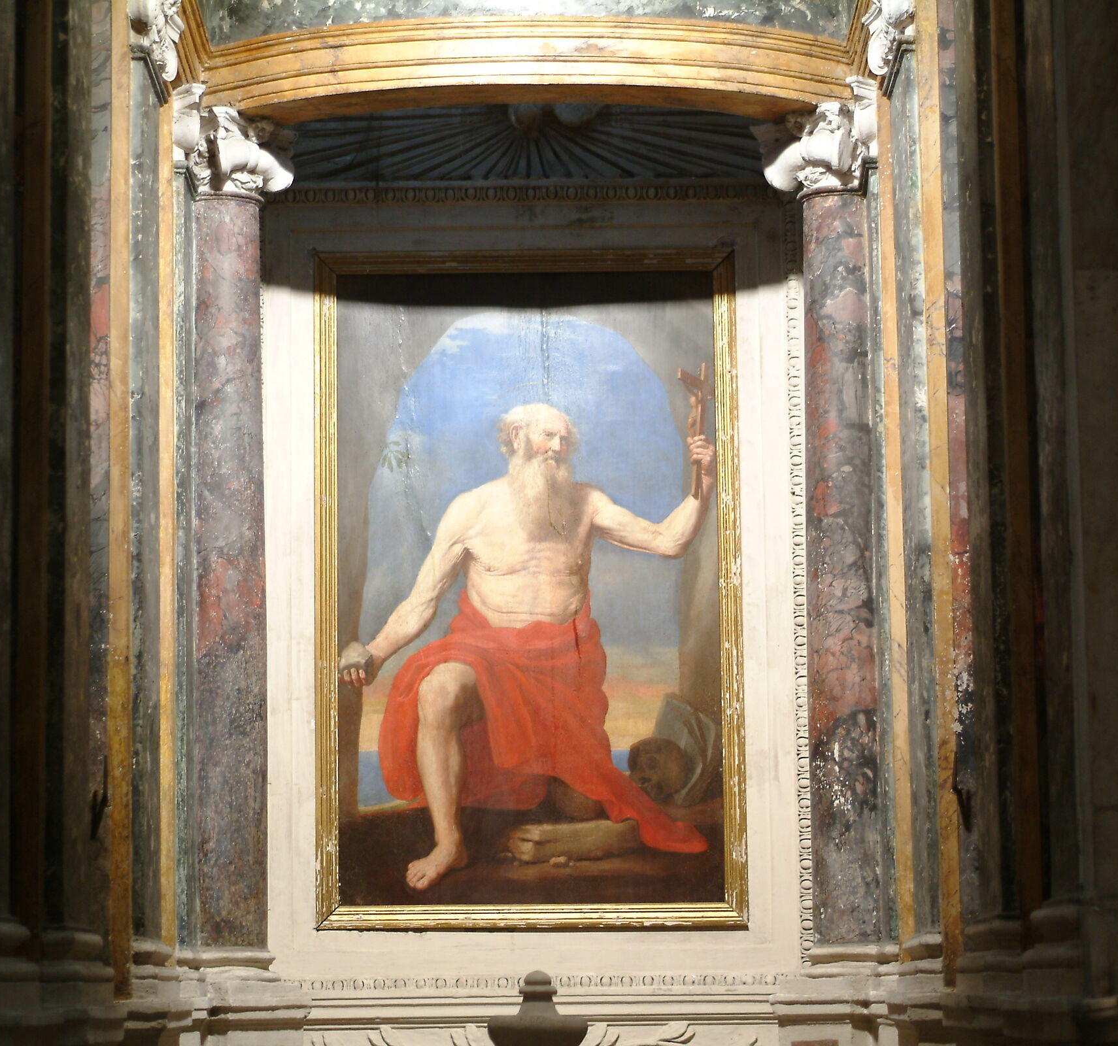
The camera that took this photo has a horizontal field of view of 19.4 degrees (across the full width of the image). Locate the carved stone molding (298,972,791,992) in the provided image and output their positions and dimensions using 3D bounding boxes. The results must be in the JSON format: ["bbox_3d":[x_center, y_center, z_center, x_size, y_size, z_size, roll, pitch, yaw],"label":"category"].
[{"bbox_3d":[-0.059,1.370,9.748,1.433,0.058,0.050,-1,-6,1],"label":"carved stone molding"}]

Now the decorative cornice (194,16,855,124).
[{"bbox_3d":[-0.101,-1.344,9.723,1.935,0.260,0.280,-1,-6,1],"label":"decorative cornice"}]

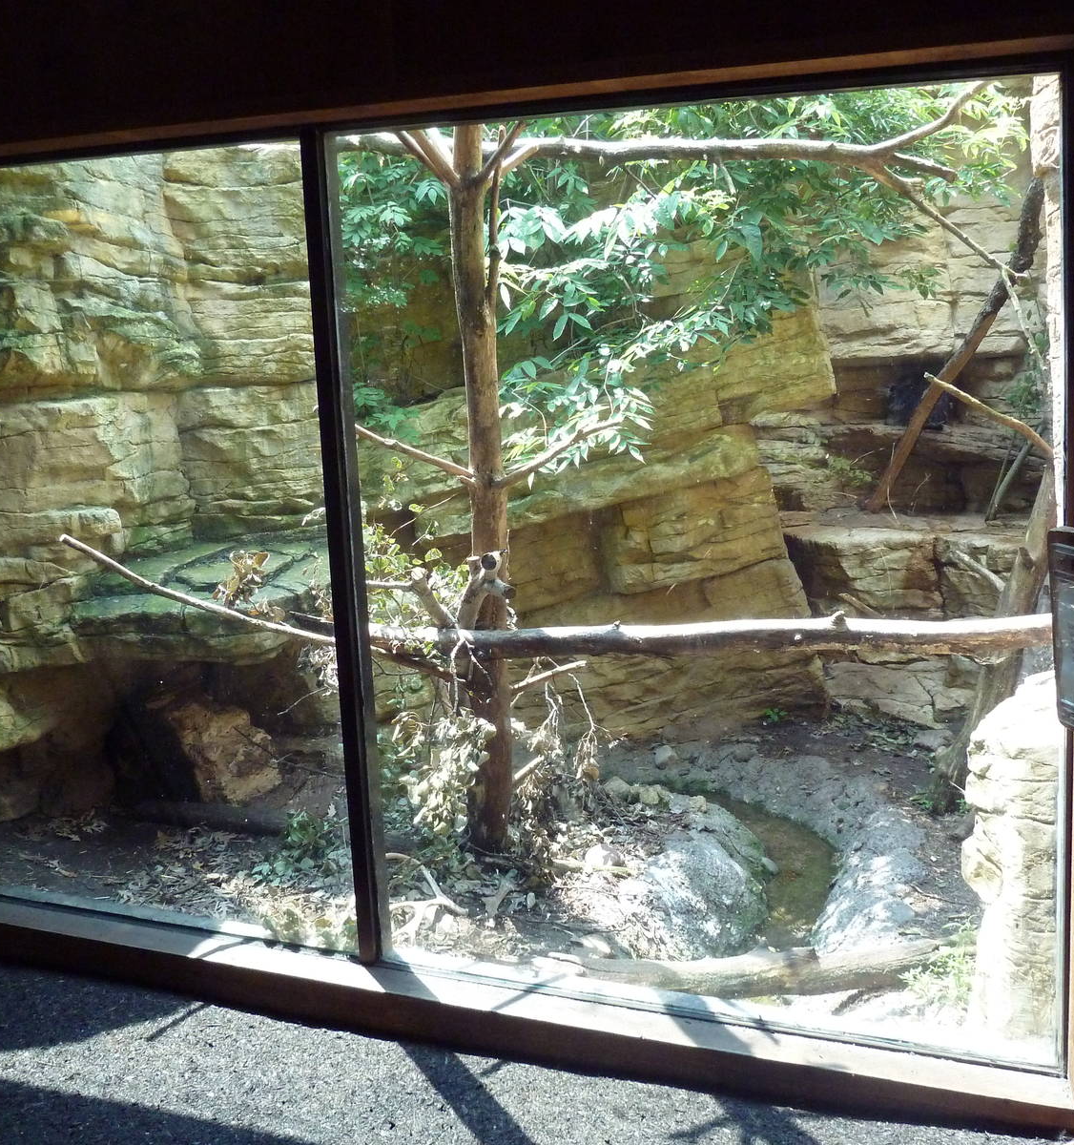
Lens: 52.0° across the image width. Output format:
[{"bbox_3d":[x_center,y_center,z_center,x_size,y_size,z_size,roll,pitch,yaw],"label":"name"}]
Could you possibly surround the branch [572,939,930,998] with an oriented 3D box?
[{"bbox_3d":[0.604,1.094,3.050,1.030,0.130,0.180,-1,8,4],"label":"branch"}]

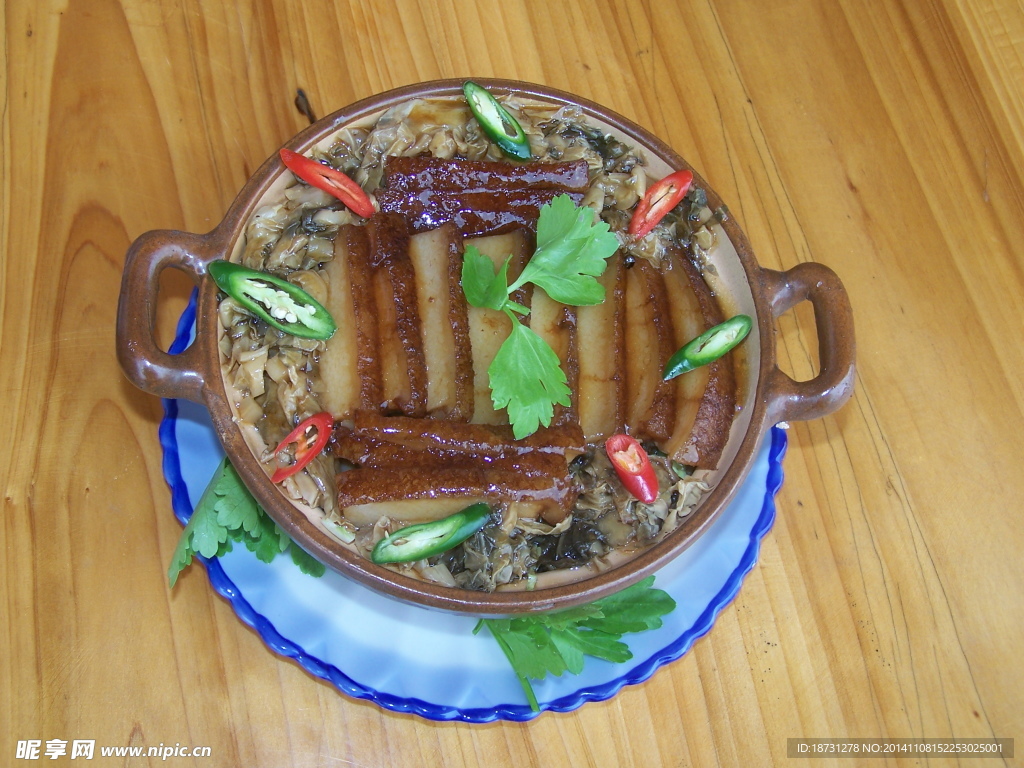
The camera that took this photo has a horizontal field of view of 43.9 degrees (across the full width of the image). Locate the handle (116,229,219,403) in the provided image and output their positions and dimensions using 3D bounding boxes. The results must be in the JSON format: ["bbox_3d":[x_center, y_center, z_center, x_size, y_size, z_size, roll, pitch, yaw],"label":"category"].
[{"bbox_3d":[-0.121,-0.024,0.449,0.030,0.019,0.061,2,67,-7],"label":"handle"}]

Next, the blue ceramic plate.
[{"bbox_3d":[-0.013,0.011,0.537,0.258,0.025,0.258,2,67,-7],"label":"blue ceramic plate"}]

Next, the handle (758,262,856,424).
[{"bbox_3d":[0.112,-0.015,0.477,0.030,0.019,0.060,2,67,-7],"label":"handle"}]

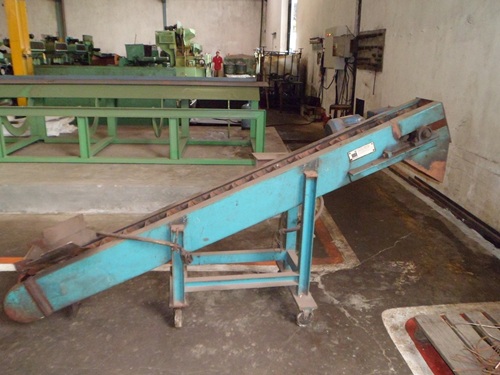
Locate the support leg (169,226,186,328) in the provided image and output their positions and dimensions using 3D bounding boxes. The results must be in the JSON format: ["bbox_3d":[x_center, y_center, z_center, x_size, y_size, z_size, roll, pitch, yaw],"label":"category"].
[{"bbox_3d":[-0.391,0.483,2.110,0.080,0.589,0.100,-2,18,-9],"label":"support leg"}]

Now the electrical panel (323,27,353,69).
[{"bbox_3d":[1.794,-2.845,7.996,0.220,0.800,0.850,0,18,-3],"label":"electrical panel"}]

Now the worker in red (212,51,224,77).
[{"bbox_3d":[-1.411,-5.250,17.542,0.500,1.680,0.300,0,18,-4],"label":"worker in red"}]

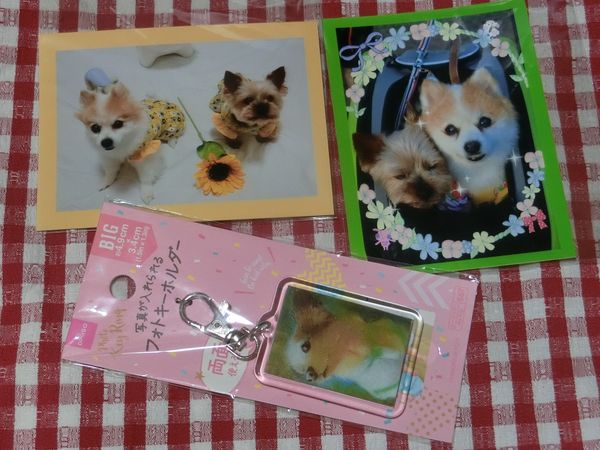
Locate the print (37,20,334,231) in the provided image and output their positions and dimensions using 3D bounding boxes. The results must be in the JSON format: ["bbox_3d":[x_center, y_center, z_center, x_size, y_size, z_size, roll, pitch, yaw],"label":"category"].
[{"bbox_3d":[-0.048,-0.042,0.423,0.117,0.002,0.086,-3,72,-3],"label":"print"}]

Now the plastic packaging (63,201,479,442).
[{"bbox_3d":[-0.010,0.035,0.396,0.150,0.010,0.064,11,72,2],"label":"plastic packaging"}]

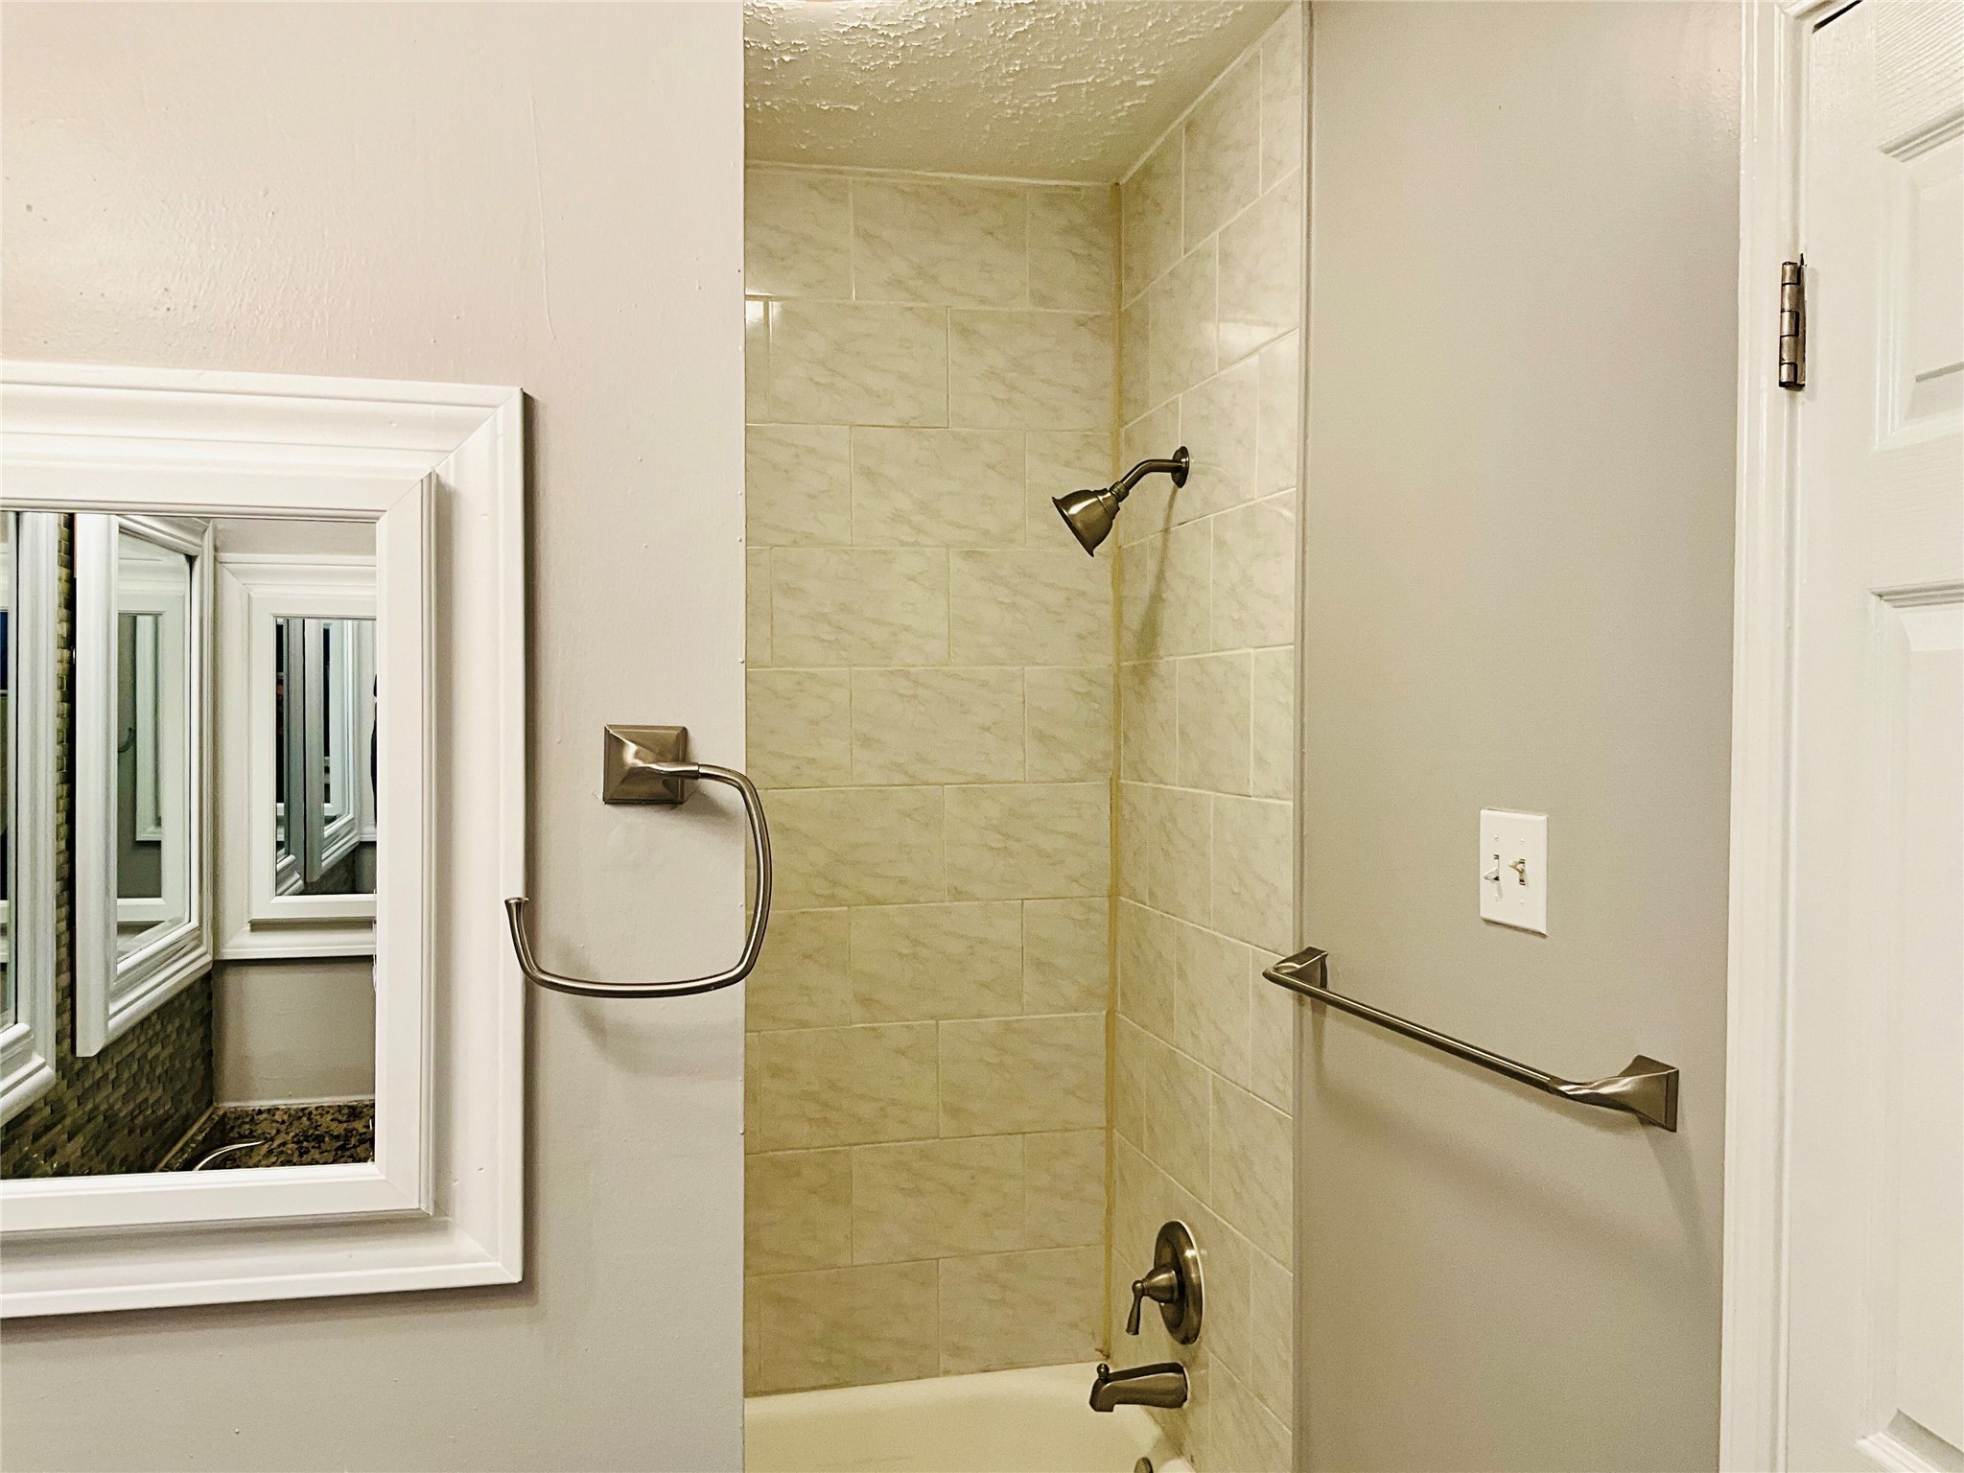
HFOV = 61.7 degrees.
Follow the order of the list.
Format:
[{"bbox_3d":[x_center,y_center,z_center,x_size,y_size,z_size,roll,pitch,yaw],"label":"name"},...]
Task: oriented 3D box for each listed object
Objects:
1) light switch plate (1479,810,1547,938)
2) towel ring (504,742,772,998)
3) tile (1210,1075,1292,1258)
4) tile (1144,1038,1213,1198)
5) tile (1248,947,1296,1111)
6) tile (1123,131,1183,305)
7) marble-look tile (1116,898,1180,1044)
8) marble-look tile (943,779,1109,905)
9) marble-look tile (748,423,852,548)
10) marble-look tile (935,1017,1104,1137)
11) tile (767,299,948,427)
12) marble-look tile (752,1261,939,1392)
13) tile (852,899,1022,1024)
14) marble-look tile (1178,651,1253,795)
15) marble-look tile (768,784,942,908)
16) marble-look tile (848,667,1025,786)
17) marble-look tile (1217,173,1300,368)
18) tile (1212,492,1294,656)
[{"bbox_3d":[0.522,0.132,1.619,0.012,0.114,0.117,0,1,-13],"label":"light switch plate"},{"bbox_3d":[-0.227,0.084,1.094,0.169,0.171,0.068,0,1,-14],"label":"towel ring"},{"bbox_3d":[0.377,0.599,2.294,0.012,0.203,0.294,0,1,-13],"label":"tile"},{"bbox_3d":[0.307,0.589,2.559,0.010,0.200,0.303,0,1,-13],"label":"tile"},{"bbox_3d":[0.392,0.391,2.199,0.010,0.203,0.141,0,1,-13],"label":"tile"},{"bbox_3d":[0.281,-0.836,2.675,0.010,0.207,0.302,0,1,-13],"label":"tile"},{"bbox_3d":[0.274,0.383,2.702,0.010,0.200,0.300,0,1,-13],"label":"marble-look tile"},{"bbox_3d":[0.079,0.183,2.853,0.297,0.202,0.010,0,1,-13],"label":"marble-look tile"},{"bbox_3d":[-0.368,-0.423,2.741,0.302,0.200,0.010,0,1,-13],"label":"marble-look tile"},{"bbox_3d":[0.071,0.592,2.858,0.294,0.200,0.010,0,1,-13],"label":"marble-look tile"},{"bbox_3d":[-0.208,-0.630,2.796,0.307,0.203,0.012,0,1,-15],"label":"tile"},{"bbox_3d":[-0.223,1.001,2.796,0.306,0.202,0.010,0,1,-13],"label":"marble-look tile"},{"bbox_3d":[-0.076,0.388,2.821,0.303,0.202,0.010,0,1,-13],"label":"tile"},{"bbox_3d":[0.346,-0.019,2.435,0.012,0.203,0.305,0,1,-13],"label":"marble-look tile"},{"bbox_3d":[-0.210,0.186,2.787,0.298,0.200,0.010,0,1,-13],"label":"marble-look tile"},{"bbox_3d":[-0.073,-0.017,2.815,0.302,0.200,0.010,0,1,-13],"label":"marble-look tile"},{"bbox_3d":[0.379,-0.627,2.245,0.010,0.202,0.294,0,1,-13],"label":"marble-look tile"},{"bbox_3d":[0.377,-0.220,2.273,0.010,0.201,0.299,0,1,-13],"label":"tile"}]

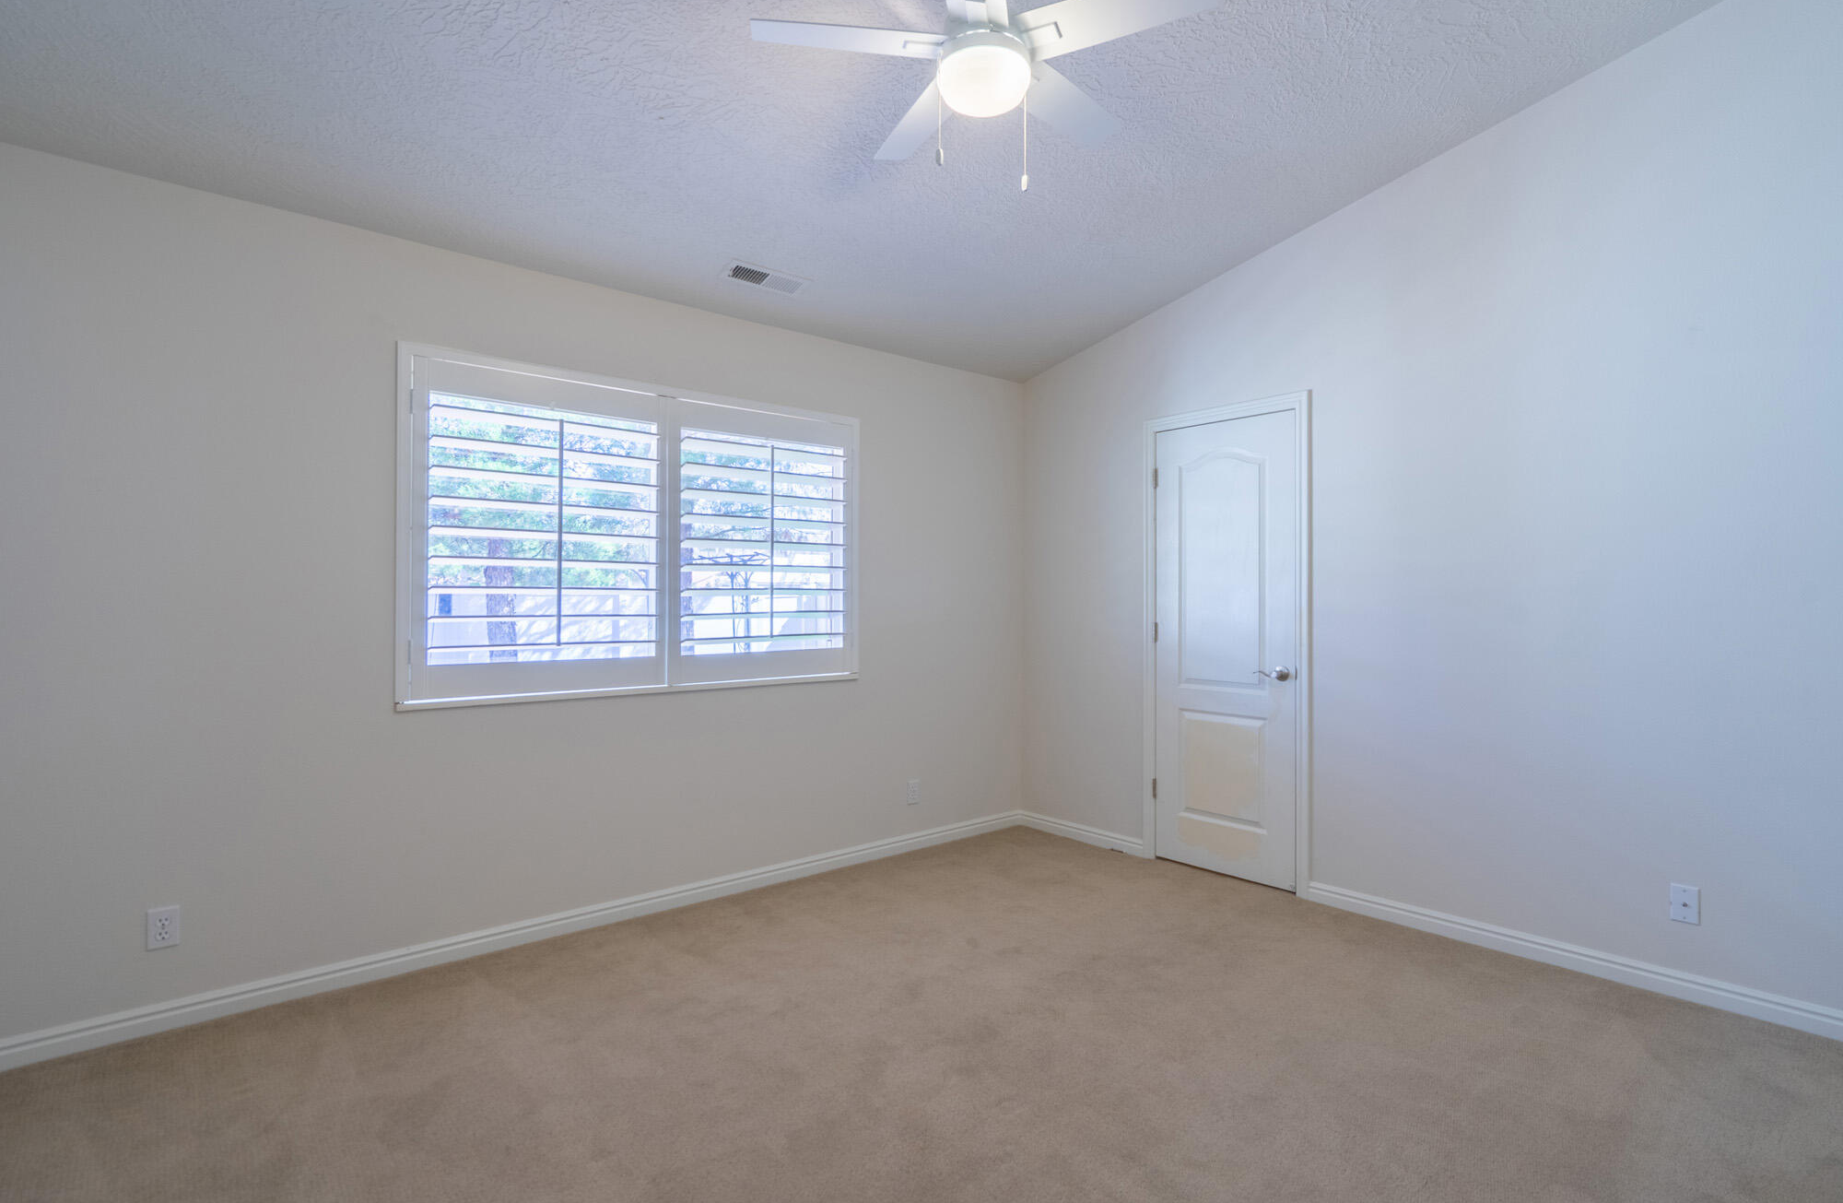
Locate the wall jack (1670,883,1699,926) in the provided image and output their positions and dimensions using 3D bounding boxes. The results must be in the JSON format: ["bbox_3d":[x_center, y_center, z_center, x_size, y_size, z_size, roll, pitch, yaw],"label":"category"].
[{"bbox_3d":[2.395,0.952,2.569,0.010,0.115,0.070,0,0,-43],"label":"wall jack"}]

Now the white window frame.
[{"bbox_3d":[-1.013,-0.243,3.273,1.830,1.211,0.070,0,0,-38],"label":"white window frame"}]

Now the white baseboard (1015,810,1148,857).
[{"bbox_3d":[0.820,1.195,4.243,0.015,0.082,0.793,0,0,-43],"label":"white baseboard"}]

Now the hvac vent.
[{"bbox_3d":[-0.615,-1.270,3.240,0.335,0.018,0.135,0,-13,-38],"label":"hvac vent"}]

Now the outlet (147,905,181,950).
[{"bbox_3d":[-2.182,0.941,2.357,0.070,0.115,0.010,0,0,-38],"label":"outlet"}]

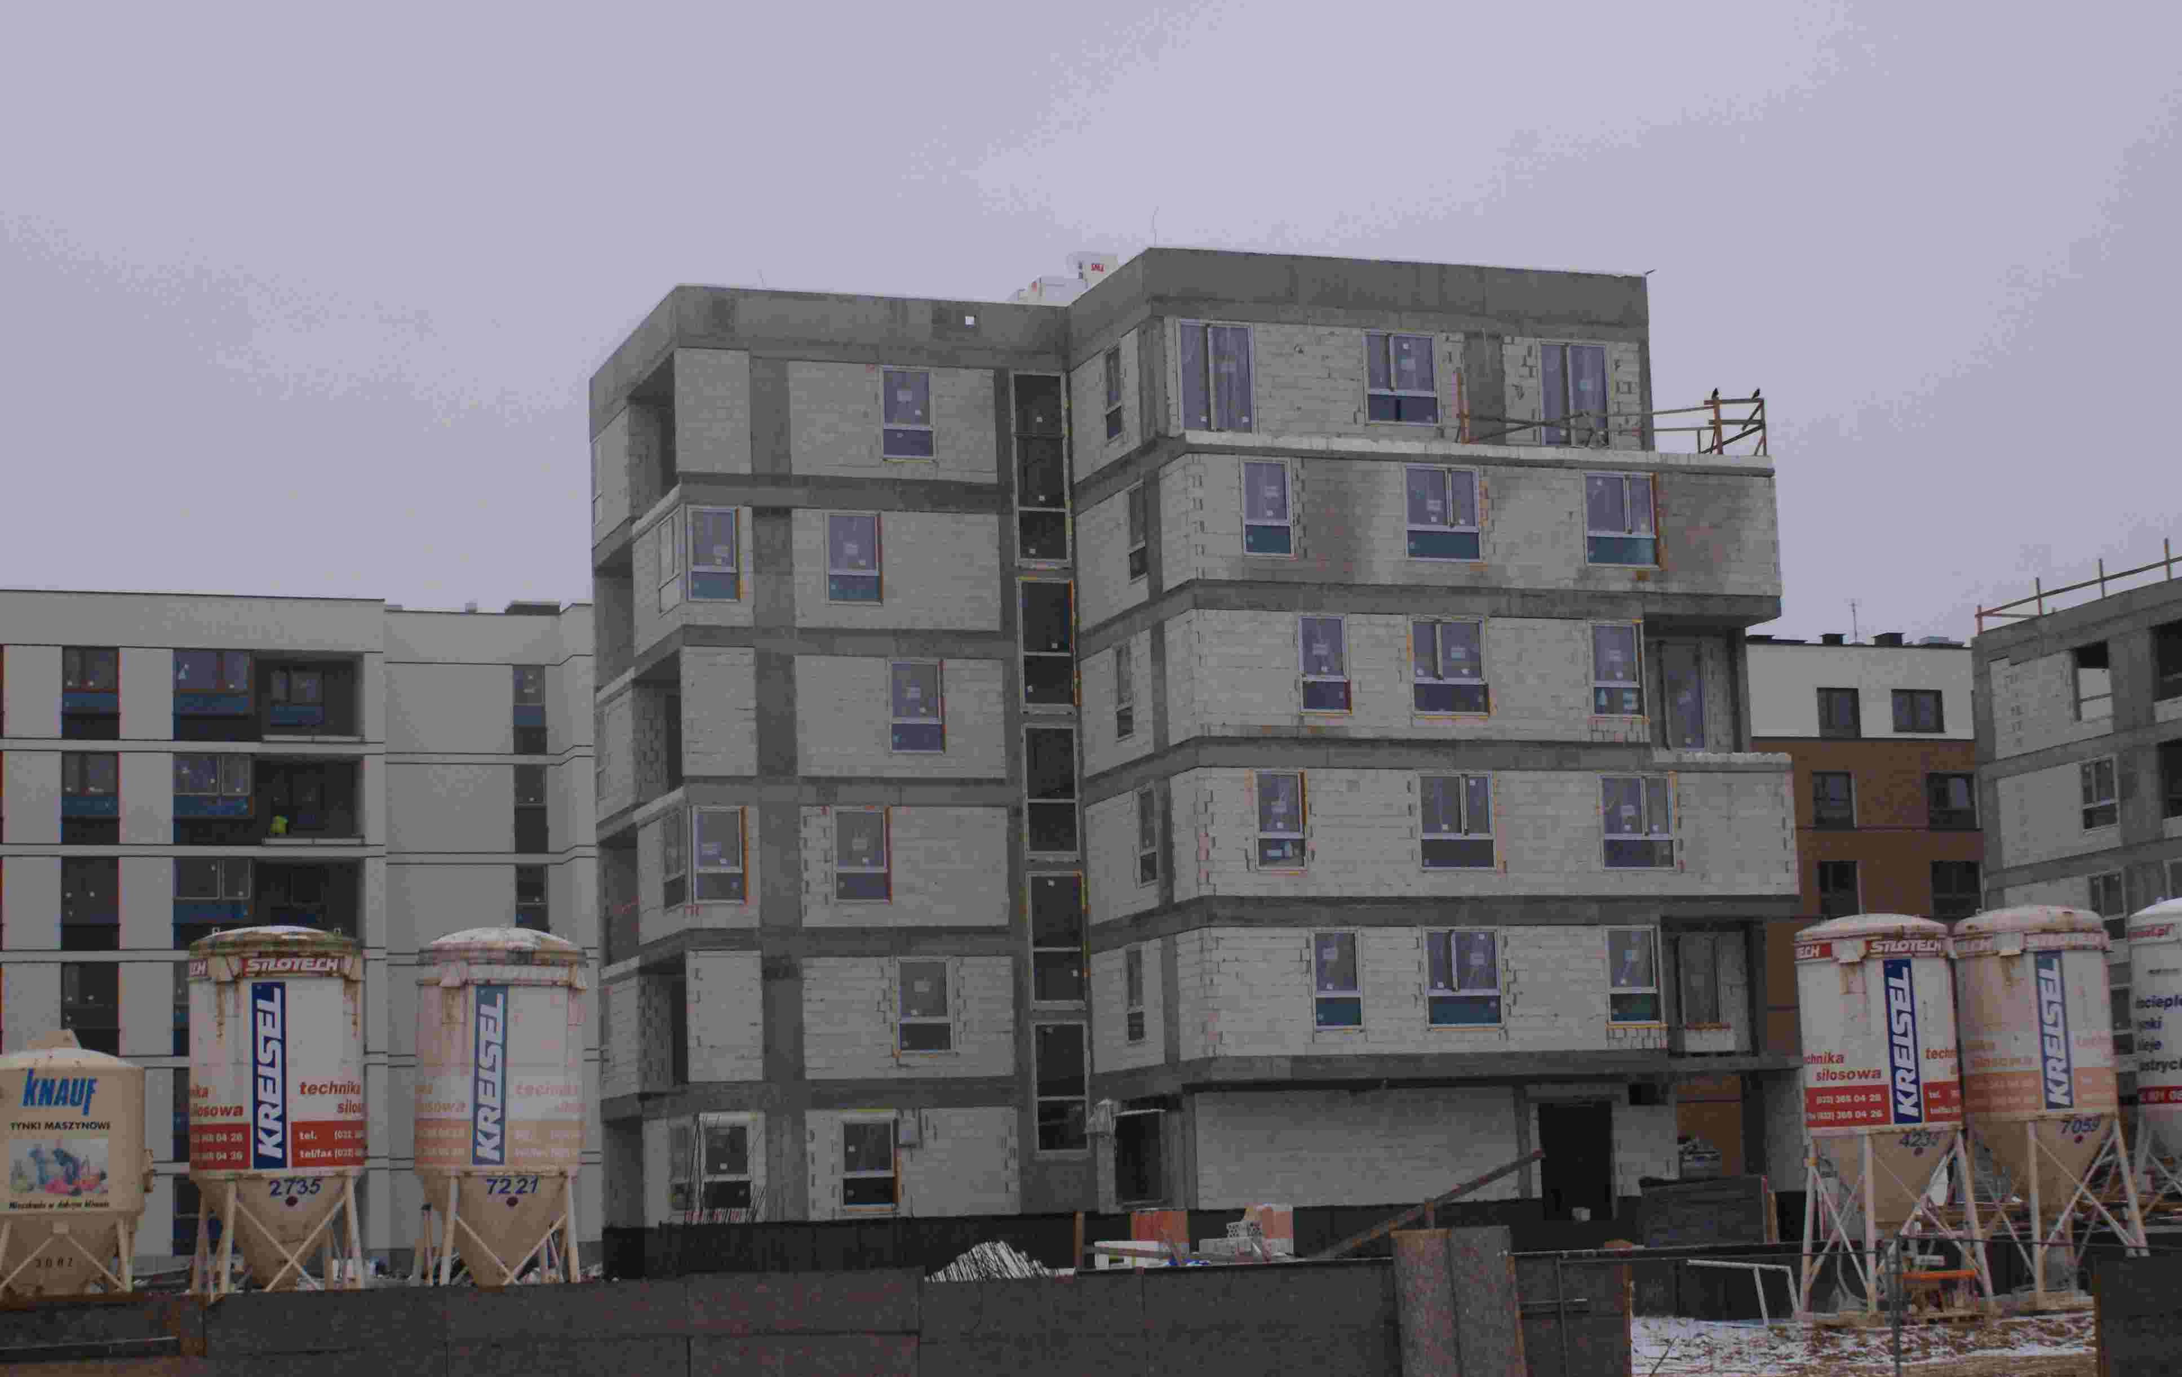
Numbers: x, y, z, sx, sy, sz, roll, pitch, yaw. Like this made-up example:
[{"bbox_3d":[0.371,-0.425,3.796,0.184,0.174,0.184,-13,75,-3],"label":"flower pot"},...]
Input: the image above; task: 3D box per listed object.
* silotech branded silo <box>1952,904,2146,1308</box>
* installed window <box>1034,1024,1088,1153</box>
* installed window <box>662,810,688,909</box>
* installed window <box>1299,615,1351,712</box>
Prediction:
[{"bbox_3d":[15.681,6.803,60.101,2.500,6.400,2.500,0,-8,-14],"label":"silotech branded silo"},{"bbox_3d":[-0.584,7.793,71.218,1.040,2.503,0.120,1,-9,-18],"label":"installed window"},{"bbox_3d":[-7.893,3.209,69.059,0.100,1.760,1.580,1,-9,-20],"label":"installed window"},{"bbox_3d":[4.440,-0.469,69.221,1.011,1.831,0.130,1,-9,-19],"label":"installed window"}]

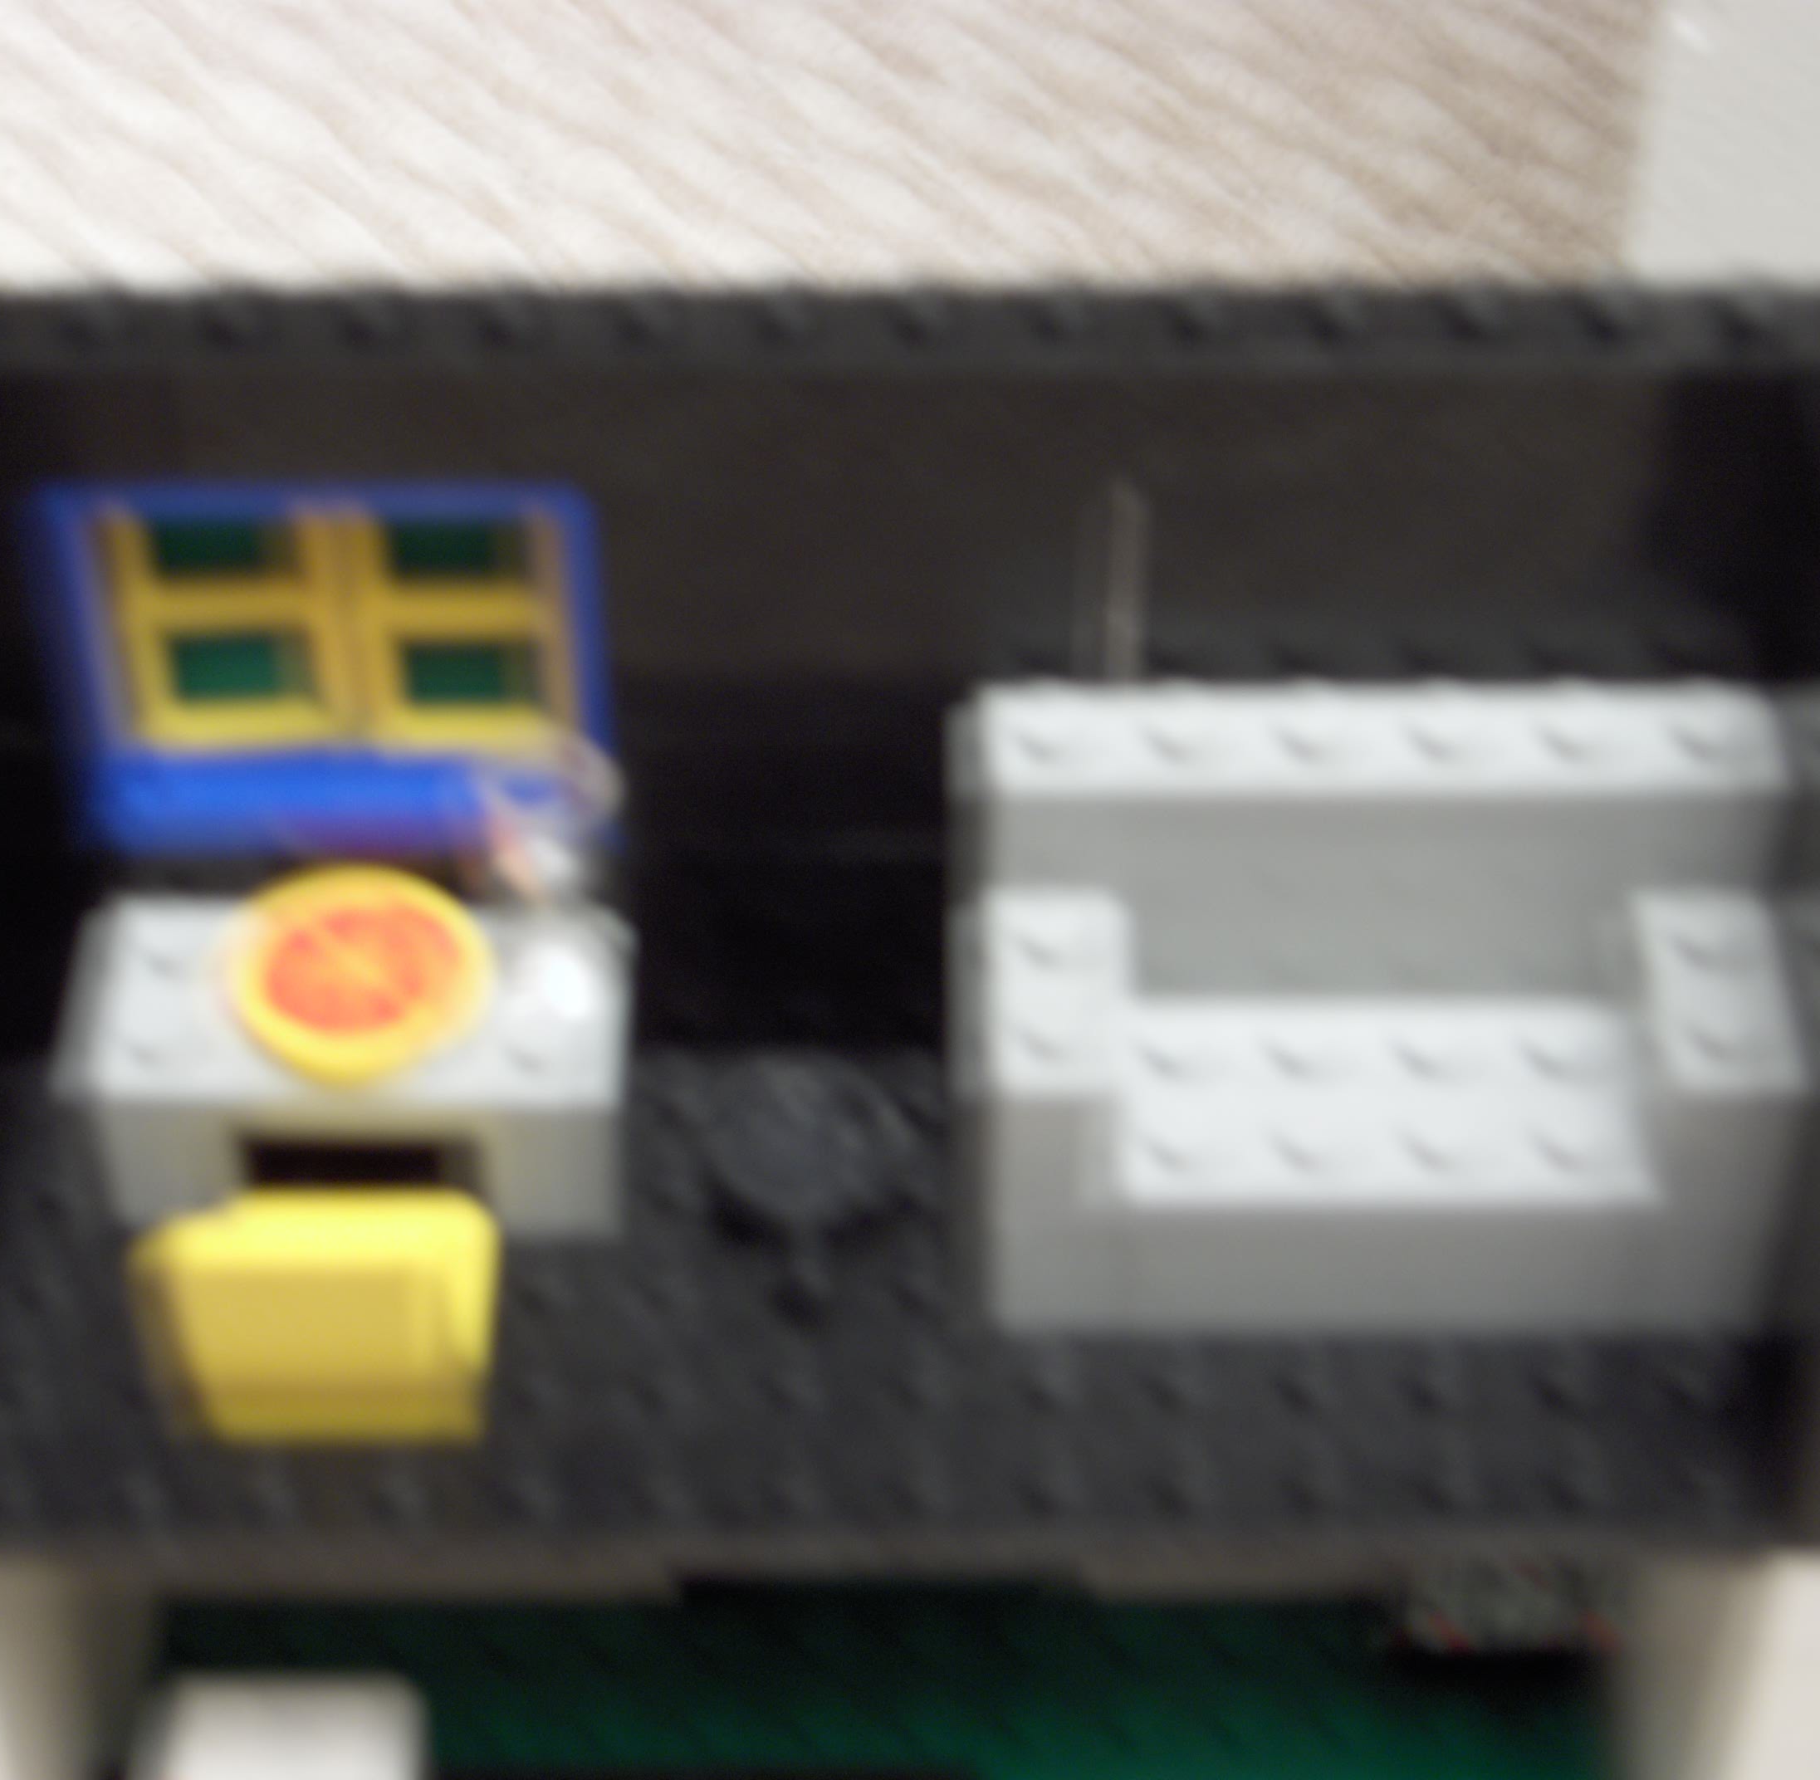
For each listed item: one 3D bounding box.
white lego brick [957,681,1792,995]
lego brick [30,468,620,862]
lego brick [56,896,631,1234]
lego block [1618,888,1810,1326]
[{"bbox_3d":[0.029,-0.003,0.235,0.048,0.021,0.008,0,44,2],"label":"white lego brick"},{"bbox_3d":[-0.036,-0.016,0.237,0.032,0.029,0.008,0,44,2],"label":"lego brick"},{"bbox_3d":[-0.035,0.011,0.246,0.032,0.015,0.016,0,44,2],"label":"lego brick"},{"bbox_3d":[0.049,0.013,0.234,0.008,0.024,0.016,0,44,2],"label":"lego block"}]

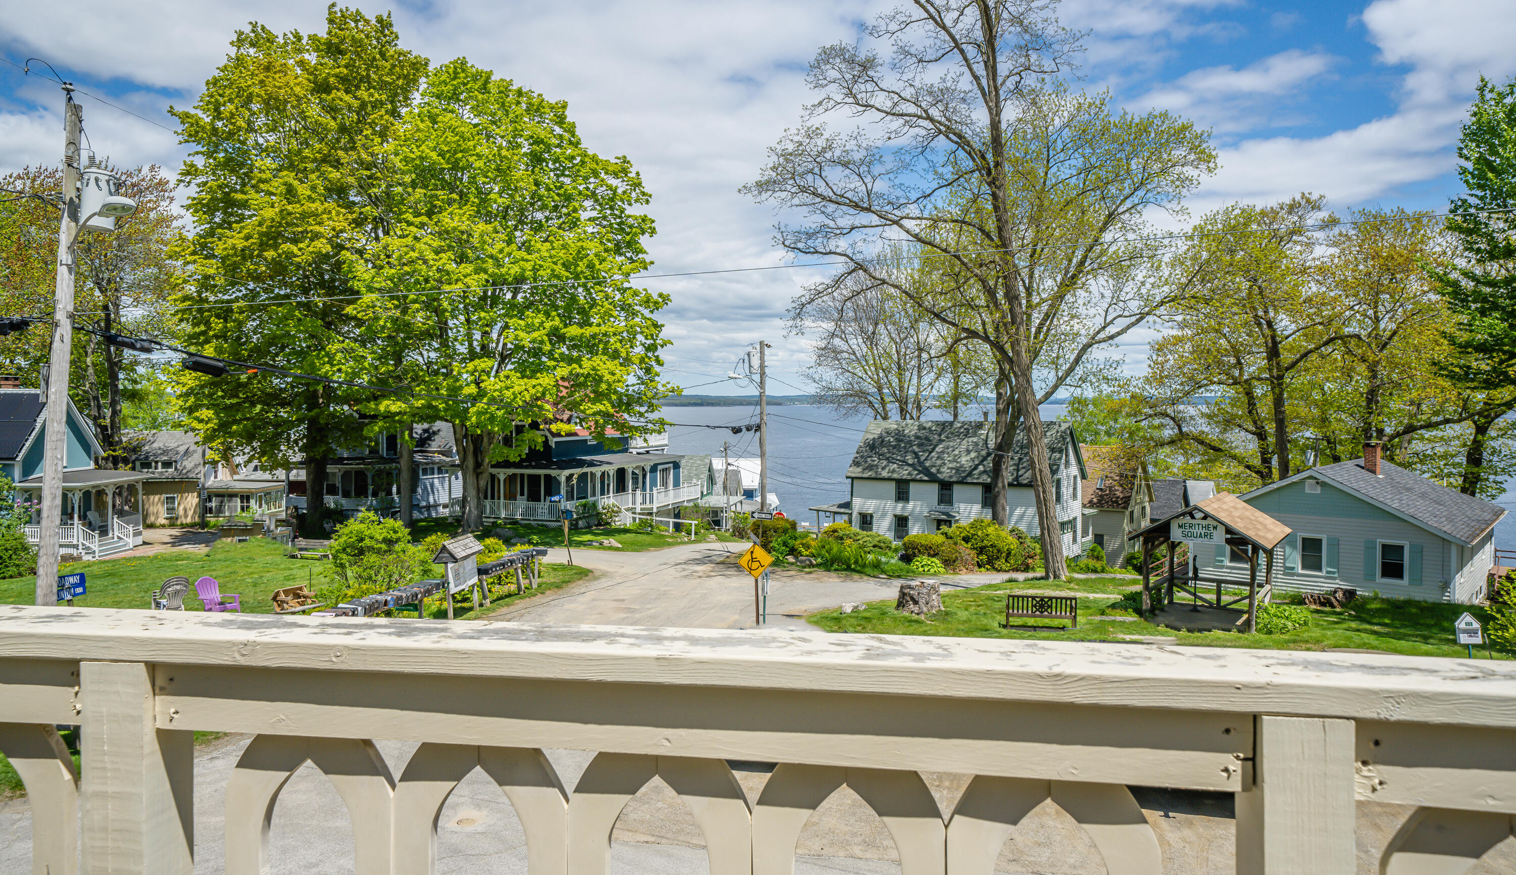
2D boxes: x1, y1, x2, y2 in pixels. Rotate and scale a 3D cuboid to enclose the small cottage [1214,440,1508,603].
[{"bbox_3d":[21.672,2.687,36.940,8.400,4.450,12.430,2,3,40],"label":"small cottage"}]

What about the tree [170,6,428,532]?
[{"bbox_3d":[-19.024,-6.813,41.788,10.500,21.900,10.200,0,2,0],"label":"tree"}]

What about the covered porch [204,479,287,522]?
[{"bbox_3d":[-32.800,3.989,64.674,3.800,2.800,3.700,0,2,7],"label":"covered porch"}]

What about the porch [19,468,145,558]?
[{"bbox_3d":[-26.800,3.017,40.530,2.900,3.050,4.900,0,2,-2],"label":"porch"}]

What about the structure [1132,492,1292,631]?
[{"bbox_3d":[11.522,3.064,25.720,3.200,3.030,3.710,1,2,35],"label":"structure"}]

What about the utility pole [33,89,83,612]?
[{"bbox_3d":[-10.064,-0.106,14.505,0.280,9.800,0.280,3,2,0],"label":"utility pole"}]

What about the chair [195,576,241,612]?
[{"bbox_3d":[-13.172,3.914,24.648,0.840,0.950,0.760,1,2,29],"label":"chair"}]

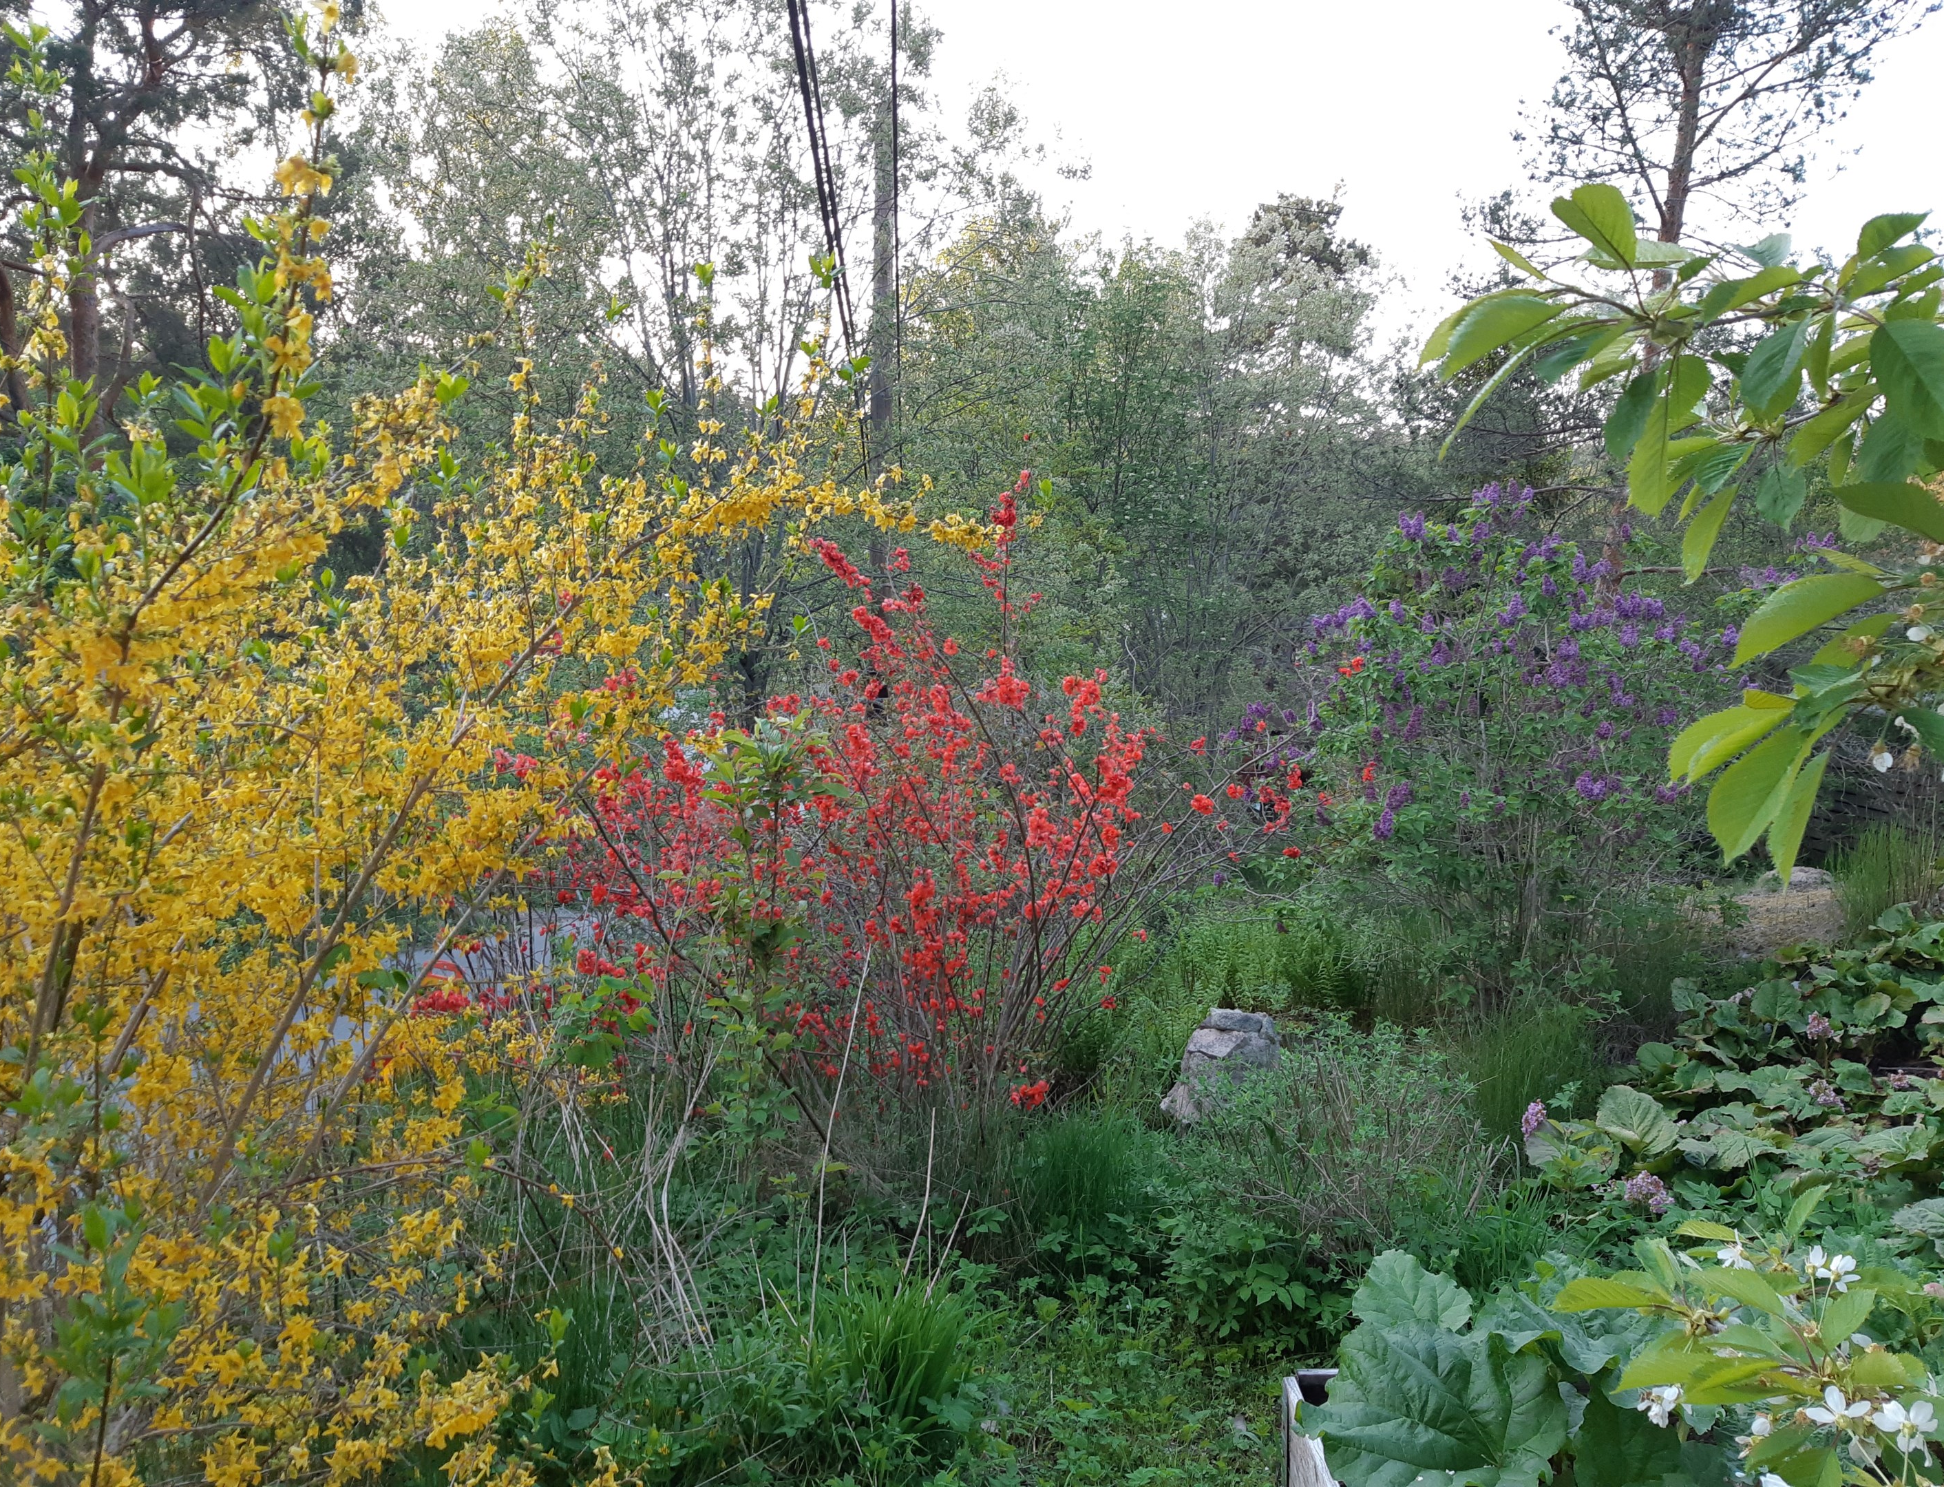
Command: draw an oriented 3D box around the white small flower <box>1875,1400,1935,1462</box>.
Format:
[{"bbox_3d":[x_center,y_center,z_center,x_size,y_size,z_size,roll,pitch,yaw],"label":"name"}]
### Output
[{"bbox_3d":[0.502,0.369,0.800,0.031,0.031,0.022,0,2,0],"label":"white small flower"}]

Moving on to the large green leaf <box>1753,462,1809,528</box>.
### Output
[{"bbox_3d":[0.478,-0.146,0.880,0.032,0.041,0.022,0,5,0],"label":"large green leaf"}]

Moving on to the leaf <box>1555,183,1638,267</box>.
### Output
[{"bbox_3d":[0.398,-0.330,0.950,0.053,0.053,0.030,1,2,22],"label":"leaf"}]

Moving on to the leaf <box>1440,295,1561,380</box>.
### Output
[{"bbox_3d":[0.314,-0.239,0.880,0.080,0.033,0.025,-31,-36,-6],"label":"leaf"}]

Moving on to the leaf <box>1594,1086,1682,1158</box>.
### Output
[{"bbox_3d":[1.767,1.002,3.950,0.225,0.180,0.150,1,2,24],"label":"leaf"}]

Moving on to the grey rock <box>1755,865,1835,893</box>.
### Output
[{"bbox_3d":[5.518,0.915,10.000,0.530,0.200,0.420,1,2,29],"label":"grey rock"}]

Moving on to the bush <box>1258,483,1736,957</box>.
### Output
[{"bbox_3d":[2.429,-0.061,6.900,2.100,2.250,1.950,1,2,19],"label":"bush"}]

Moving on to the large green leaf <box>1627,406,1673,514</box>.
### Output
[{"bbox_3d":[0.387,-0.161,0.850,0.030,0.062,0.022,2,5,21],"label":"large green leaf"}]

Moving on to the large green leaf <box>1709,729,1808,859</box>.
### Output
[{"bbox_3d":[0.423,0.027,0.800,0.042,0.083,0.025,30,0,22],"label":"large green leaf"}]

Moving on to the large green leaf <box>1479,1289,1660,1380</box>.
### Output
[{"bbox_3d":[0.902,0.890,2.250,0.270,0.150,0.230,1,2,22],"label":"large green leaf"}]

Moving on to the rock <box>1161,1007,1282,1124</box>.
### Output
[{"bbox_3d":[0.832,1.084,4.950,0.390,0.410,0.360,1,2,10],"label":"rock"}]

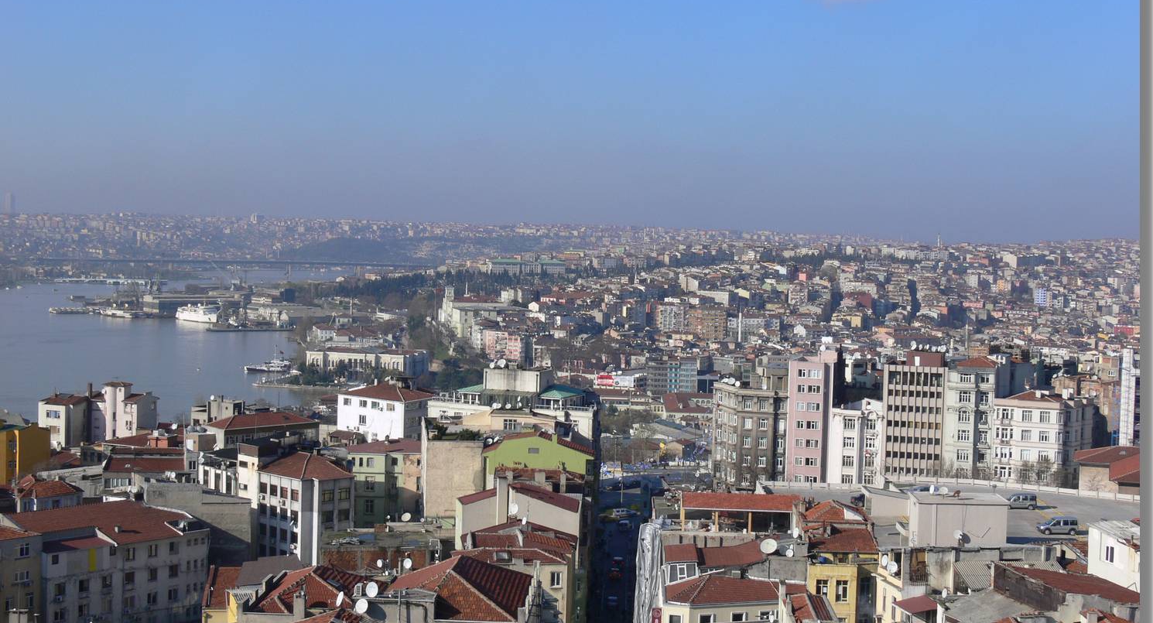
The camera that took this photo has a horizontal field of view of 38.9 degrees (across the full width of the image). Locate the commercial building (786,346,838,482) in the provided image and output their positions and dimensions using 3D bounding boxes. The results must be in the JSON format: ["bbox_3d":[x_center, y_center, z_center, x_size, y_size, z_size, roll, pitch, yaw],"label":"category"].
[{"bbox_3d":[44.795,20.735,309.368,8.500,26.530,13.000,2,3,15],"label":"commercial building"}]

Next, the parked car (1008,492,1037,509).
[{"bbox_3d":[51.548,22.093,191.144,4.200,1.820,1.730,2,3,0],"label":"parked car"}]

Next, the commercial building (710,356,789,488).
[{"bbox_3d":[33.755,21.269,311.923,14.000,25.060,12.500,2,3,16],"label":"commercial building"}]

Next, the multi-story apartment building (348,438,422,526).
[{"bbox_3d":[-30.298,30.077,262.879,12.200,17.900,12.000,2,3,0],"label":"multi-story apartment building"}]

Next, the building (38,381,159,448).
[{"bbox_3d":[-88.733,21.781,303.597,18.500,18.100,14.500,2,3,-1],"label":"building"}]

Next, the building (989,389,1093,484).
[{"bbox_3d":[83.267,23.209,293.775,12.800,18.500,17.000,3,3,30],"label":"building"}]

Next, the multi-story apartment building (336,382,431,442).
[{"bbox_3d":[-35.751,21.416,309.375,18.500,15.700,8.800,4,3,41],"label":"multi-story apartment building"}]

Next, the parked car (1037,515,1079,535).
[{"bbox_3d":[52.019,23.110,176.851,4.280,1.820,1.790,1,3,-4],"label":"parked car"}]

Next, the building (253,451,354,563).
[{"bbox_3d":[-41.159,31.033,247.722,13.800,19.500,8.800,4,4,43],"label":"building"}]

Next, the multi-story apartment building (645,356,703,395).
[{"bbox_3d":[50.259,35.690,868.484,29.000,21.540,13.000,1,3,-3],"label":"multi-story apartment building"}]

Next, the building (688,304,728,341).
[{"bbox_3d":[93.884,7.197,1159.685,20.000,24.300,17.000,0,3,-26],"label":"building"}]

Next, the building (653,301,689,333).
[{"bbox_3d":[72.710,5.419,1261.966,26.000,24.420,14.000,1,3,-5],"label":"building"}]

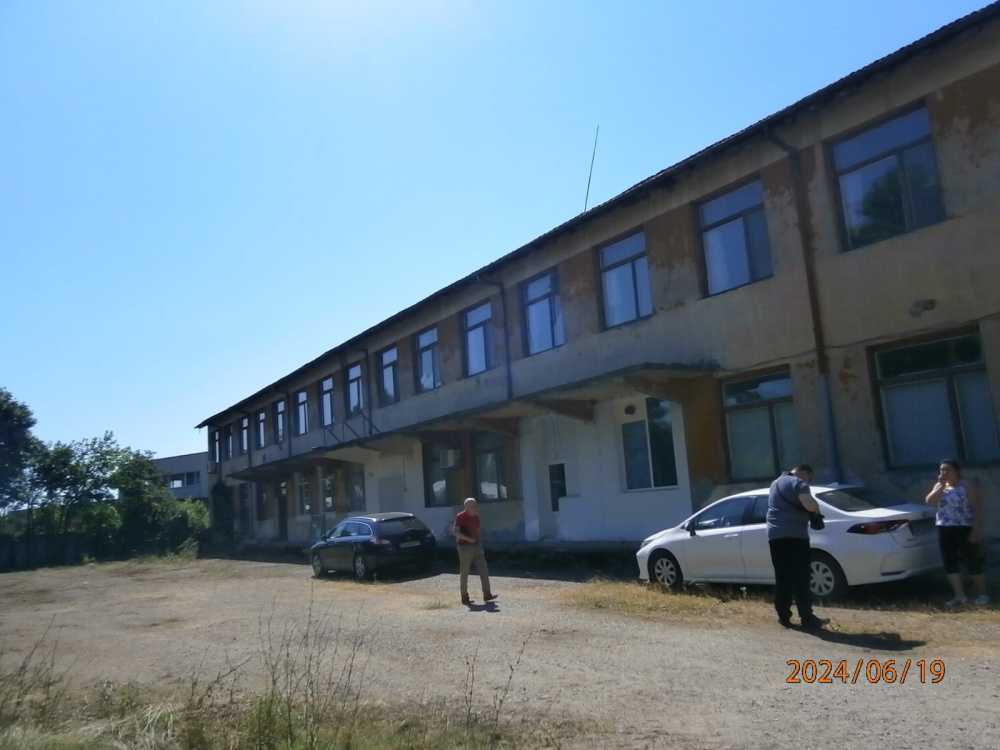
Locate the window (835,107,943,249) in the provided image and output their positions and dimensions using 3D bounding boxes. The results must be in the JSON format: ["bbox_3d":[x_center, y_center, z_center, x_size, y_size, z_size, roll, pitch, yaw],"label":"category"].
[{"bbox_3d":[6.748,-3.366,13.064,0.160,2.060,1.700,5,-13,-34],"label":"window"}]

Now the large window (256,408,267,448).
[{"bbox_3d":[-12.325,2.775,38.799,0.130,1.840,1.480,3,-12,-34],"label":"large window"}]

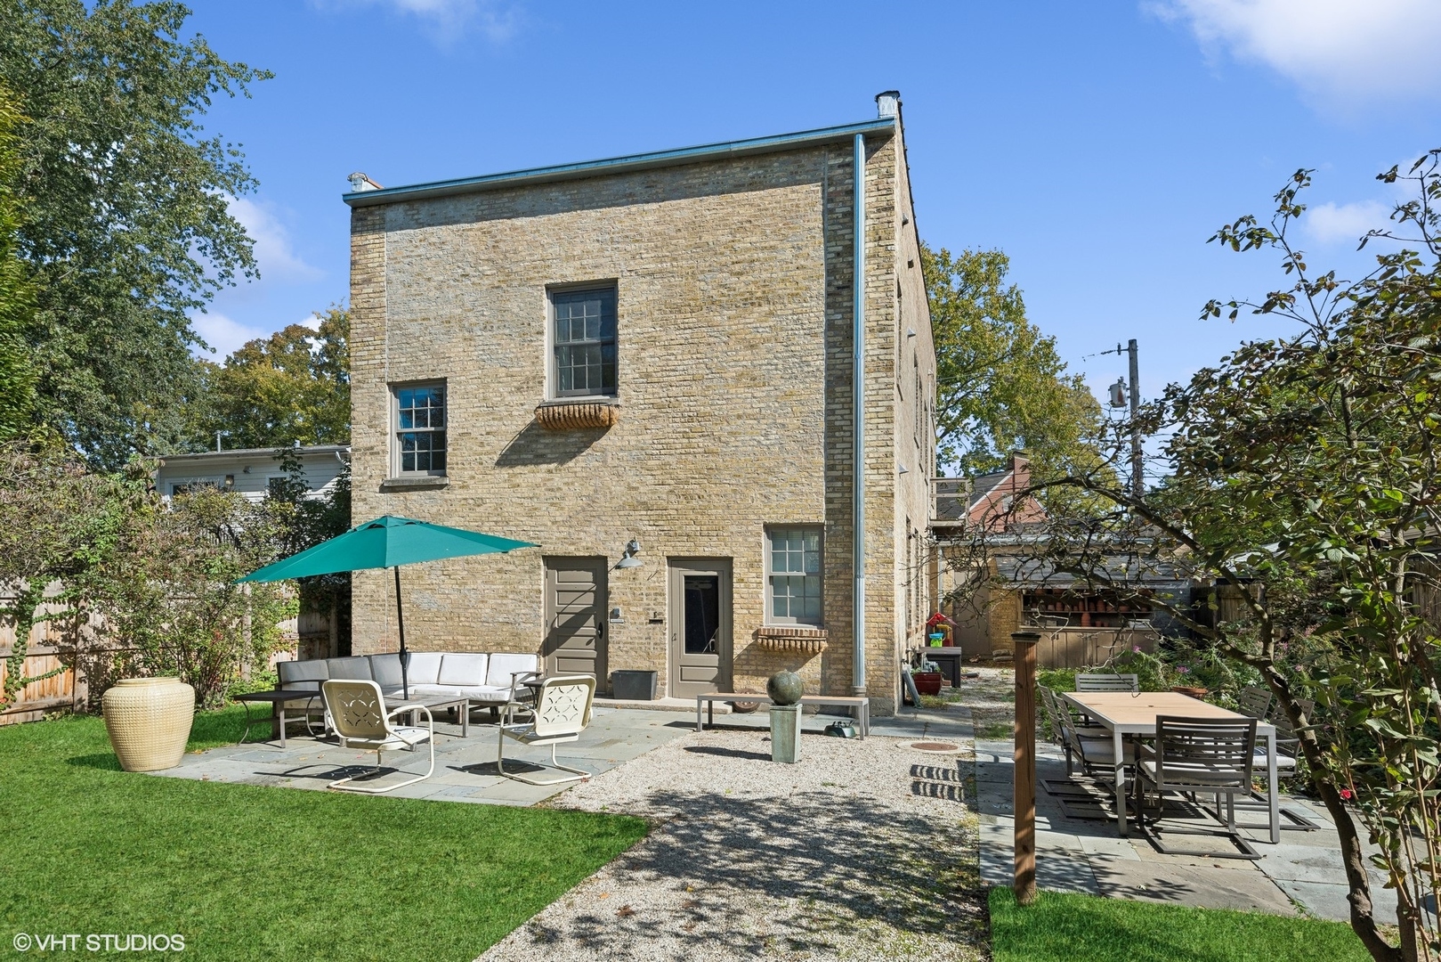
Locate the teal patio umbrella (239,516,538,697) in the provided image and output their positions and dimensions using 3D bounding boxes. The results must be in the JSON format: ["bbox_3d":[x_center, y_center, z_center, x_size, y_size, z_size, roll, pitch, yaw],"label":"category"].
[{"bbox_3d":[-3.400,1.563,8.530,2.950,2.420,2.950,-5,-3,13],"label":"teal patio umbrella"}]

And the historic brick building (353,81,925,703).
[{"bbox_3d":[0.080,-0.420,18.400,9.100,8.400,13.200,-1,-4,17],"label":"historic brick building"}]

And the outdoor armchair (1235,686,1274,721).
[{"bbox_3d":[4.040,2.129,6.530,0.660,0.870,0.610,-1,-7,15],"label":"outdoor armchair"}]

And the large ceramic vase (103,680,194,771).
[{"bbox_3d":[-5.140,2.180,7.220,0.690,0.790,0.690,3,-5,-36],"label":"large ceramic vase"}]

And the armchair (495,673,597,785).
[{"bbox_3d":[-1.530,2.140,7.030,0.680,0.880,0.590,-4,-6,44],"label":"armchair"}]

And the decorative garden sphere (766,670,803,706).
[{"bbox_3d":[0.625,2.020,7.800,0.360,0.360,0.360,0,-4,0],"label":"decorative garden sphere"}]

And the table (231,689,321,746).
[{"bbox_3d":[-4.570,2.458,8.280,0.570,0.500,0.560,-1,-7,14],"label":"table"}]

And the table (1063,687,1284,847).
[{"bbox_3d":[3.440,2.170,6.420,1.050,0.750,2.070,-1,-4,14],"label":"table"}]

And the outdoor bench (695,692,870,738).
[{"bbox_3d":[0.735,2.731,9.360,1.900,0.435,0.390,-1,-7,14],"label":"outdoor bench"}]

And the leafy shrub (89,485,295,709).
[{"bbox_3d":[-7.050,1.500,10.700,2.450,3.000,2.200,3,-5,-30],"label":"leafy shrub"}]

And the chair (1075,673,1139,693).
[{"bbox_3d":[3.690,2.272,7.500,0.610,0.870,0.660,-1,-7,15],"label":"chair"}]

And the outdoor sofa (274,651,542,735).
[{"bbox_3d":[-3.524,2.495,9.438,2.000,0.810,2.280,-1,-7,14],"label":"outdoor sofa"}]

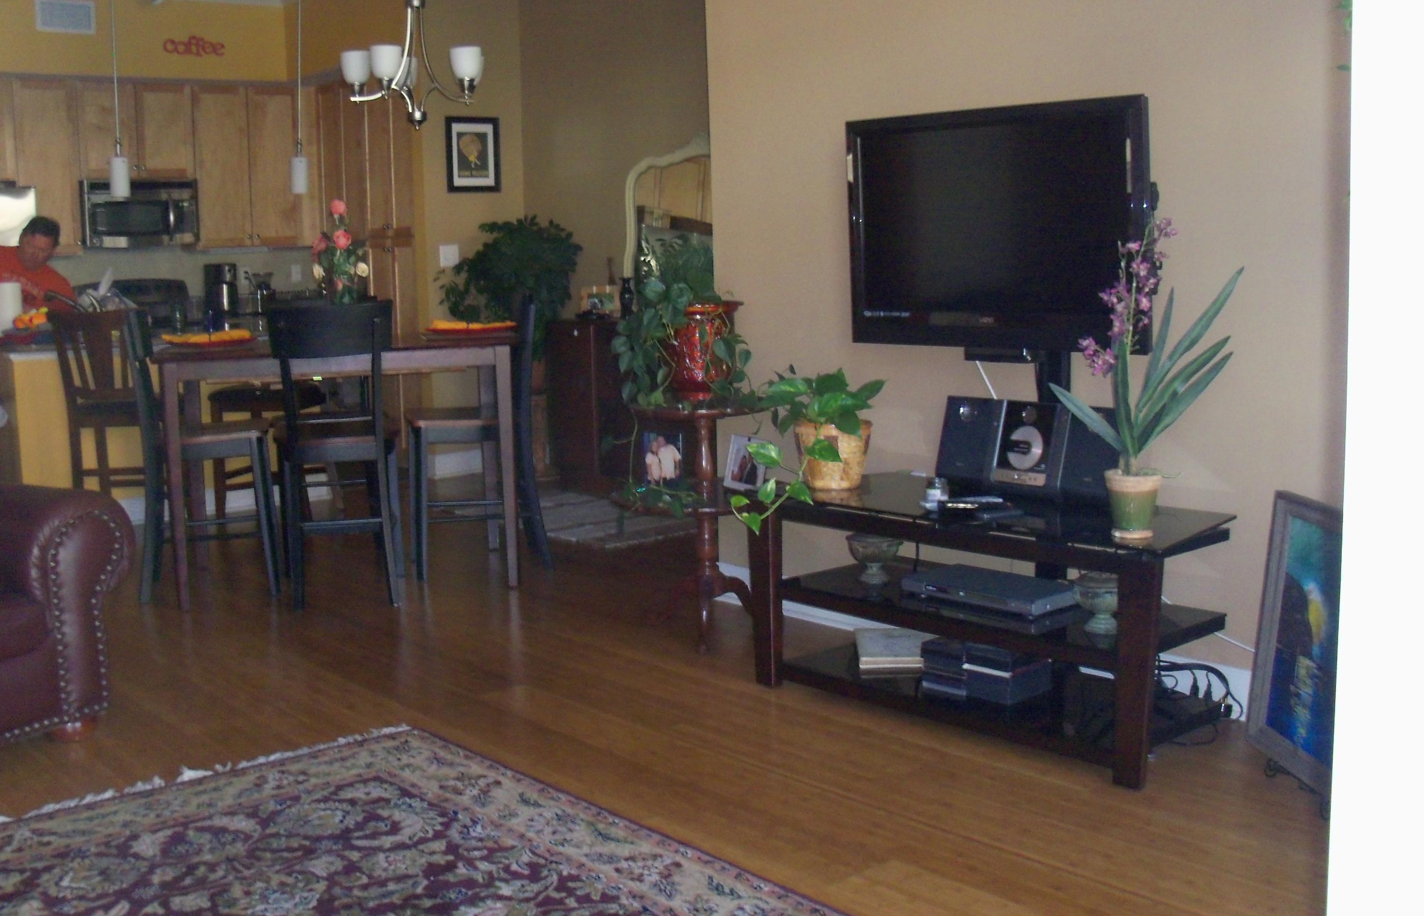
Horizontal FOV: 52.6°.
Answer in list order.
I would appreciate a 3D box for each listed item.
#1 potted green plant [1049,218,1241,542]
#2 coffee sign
[{"bbox_3d":[0.991,-0.177,3.294,0.420,0.730,0.300,1,8,16],"label":"potted green plant"},{"bbox_3d":[-3.370,-2.689,9.393,0.409,0.125,0.025,-8,10,-40],"label":"coffee sign"}]

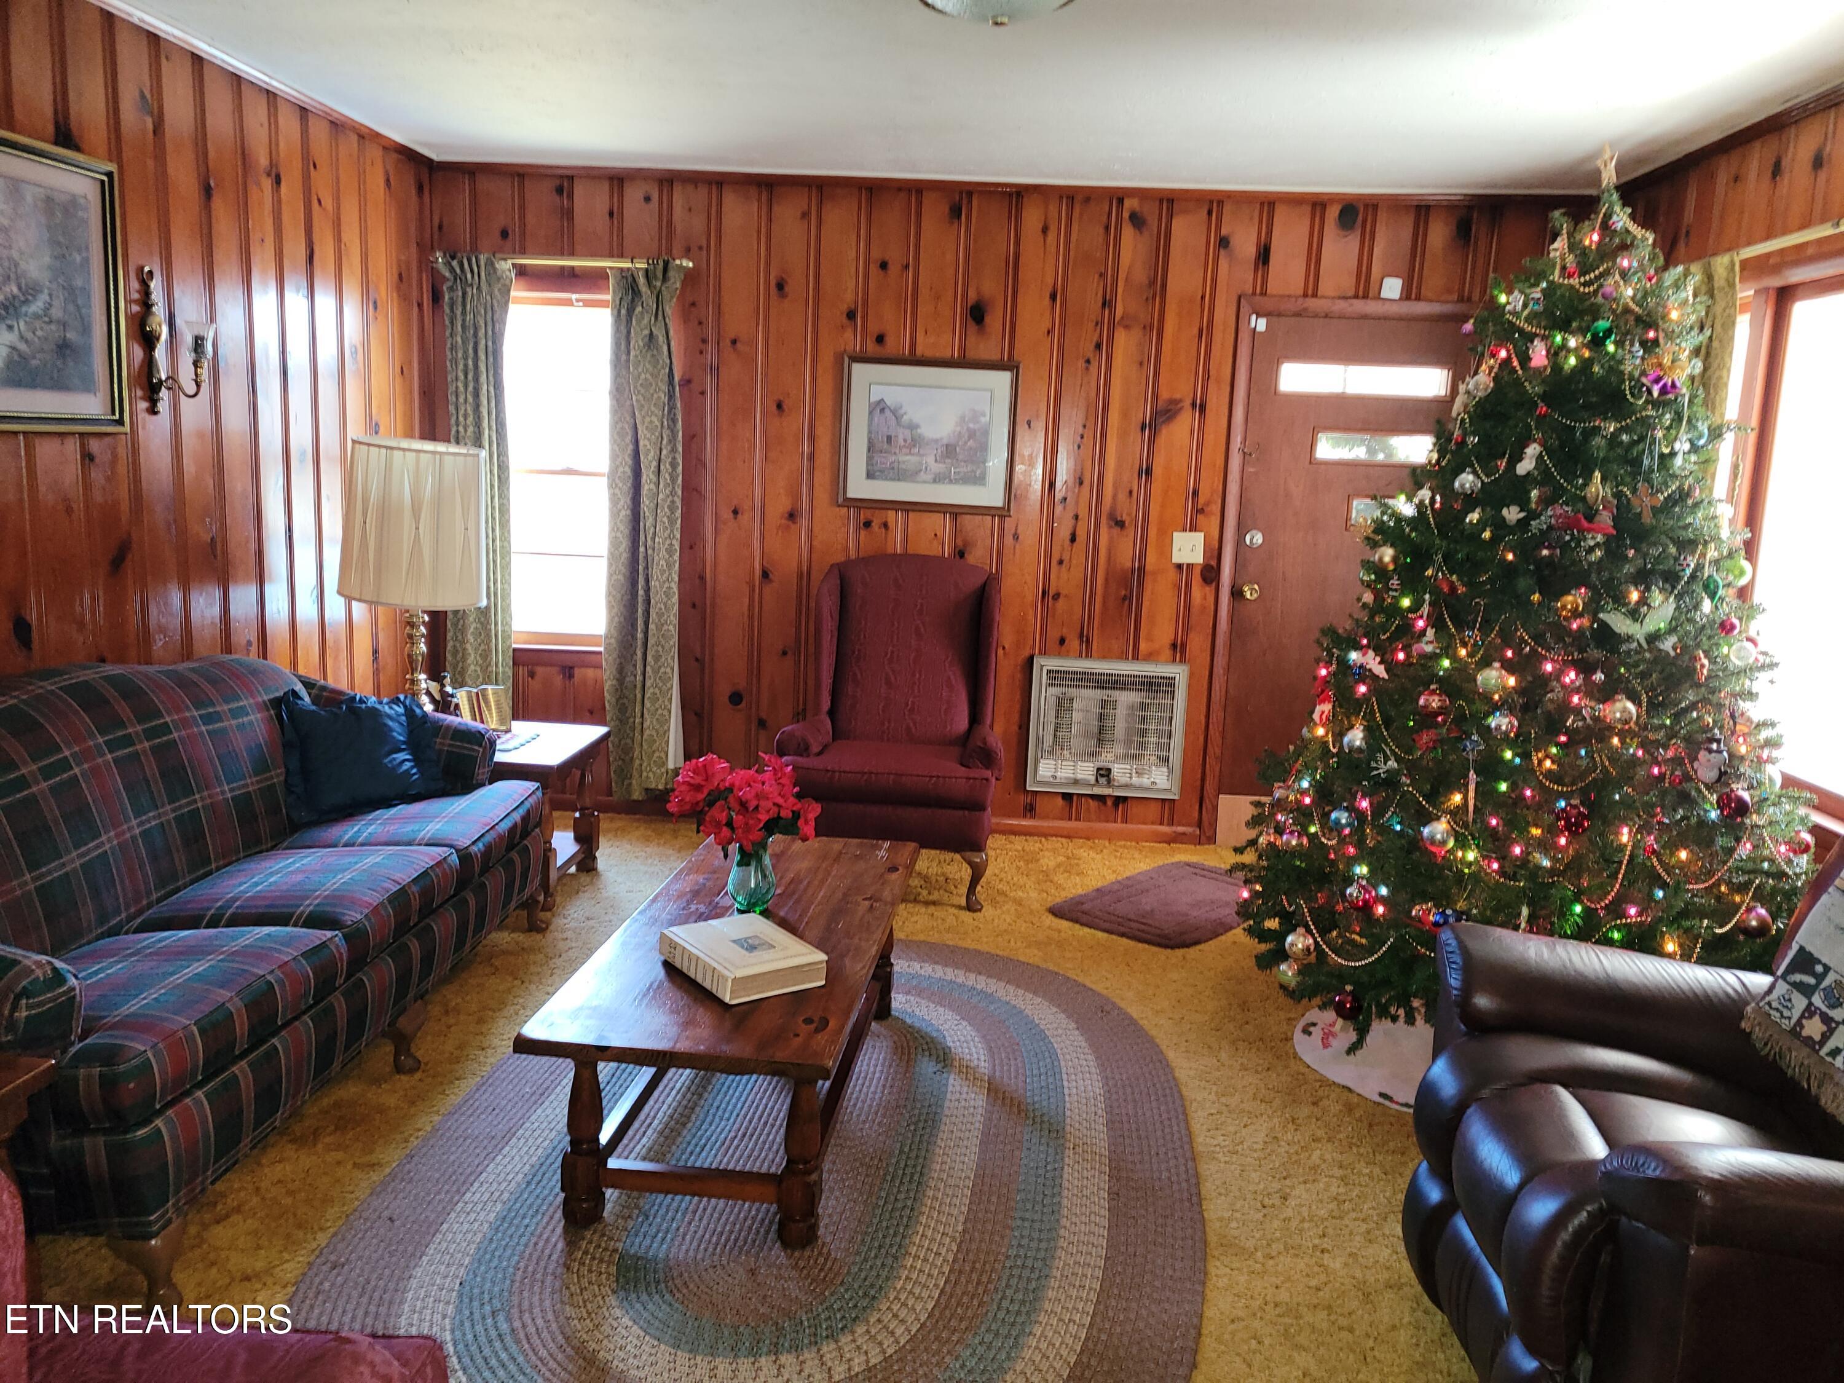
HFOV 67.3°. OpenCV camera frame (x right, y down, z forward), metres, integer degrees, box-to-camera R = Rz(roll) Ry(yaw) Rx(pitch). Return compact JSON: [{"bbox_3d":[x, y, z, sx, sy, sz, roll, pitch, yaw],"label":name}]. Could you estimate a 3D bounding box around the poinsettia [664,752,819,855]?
[{"bbox_3d":[-0.401,0.270,3.137,0.355,0.265,0.310,4,10,6],"label":"poinsettia"}]

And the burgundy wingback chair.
[{"bbox_3d":[-0.087,0.095,4.808,0.760,1.100,0.790,3,10,3],"label":"burgundy wingback chair"}]

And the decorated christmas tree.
[{"bbox_3d":[1.456,-0.115,3.267,1.250,2.200,1.250,4,10,6],"label":"decorated christmas tree"}]

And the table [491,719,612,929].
[{"bbox_3d":[-1.421,0.392,4.511,0.690,0.500,0.570,4,10,6],"label":"table"}]

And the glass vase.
[{"bbox_3d":[-0.386,0.419,3.172,0.115,0.177,0.115,4,10,6],"label":"glass vase"}]

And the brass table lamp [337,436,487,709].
[{"bbox_3d":[-1.582,-0.307,4.366,0.440,0.930,0.440,4,10,6],"label":"brass table lamp"}]

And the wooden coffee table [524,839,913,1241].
[{"bbox_3d":[-0.371,0.725,3.158,0.575,0.420,1.360,4,10,6],"label":"wooden coffee table"}]

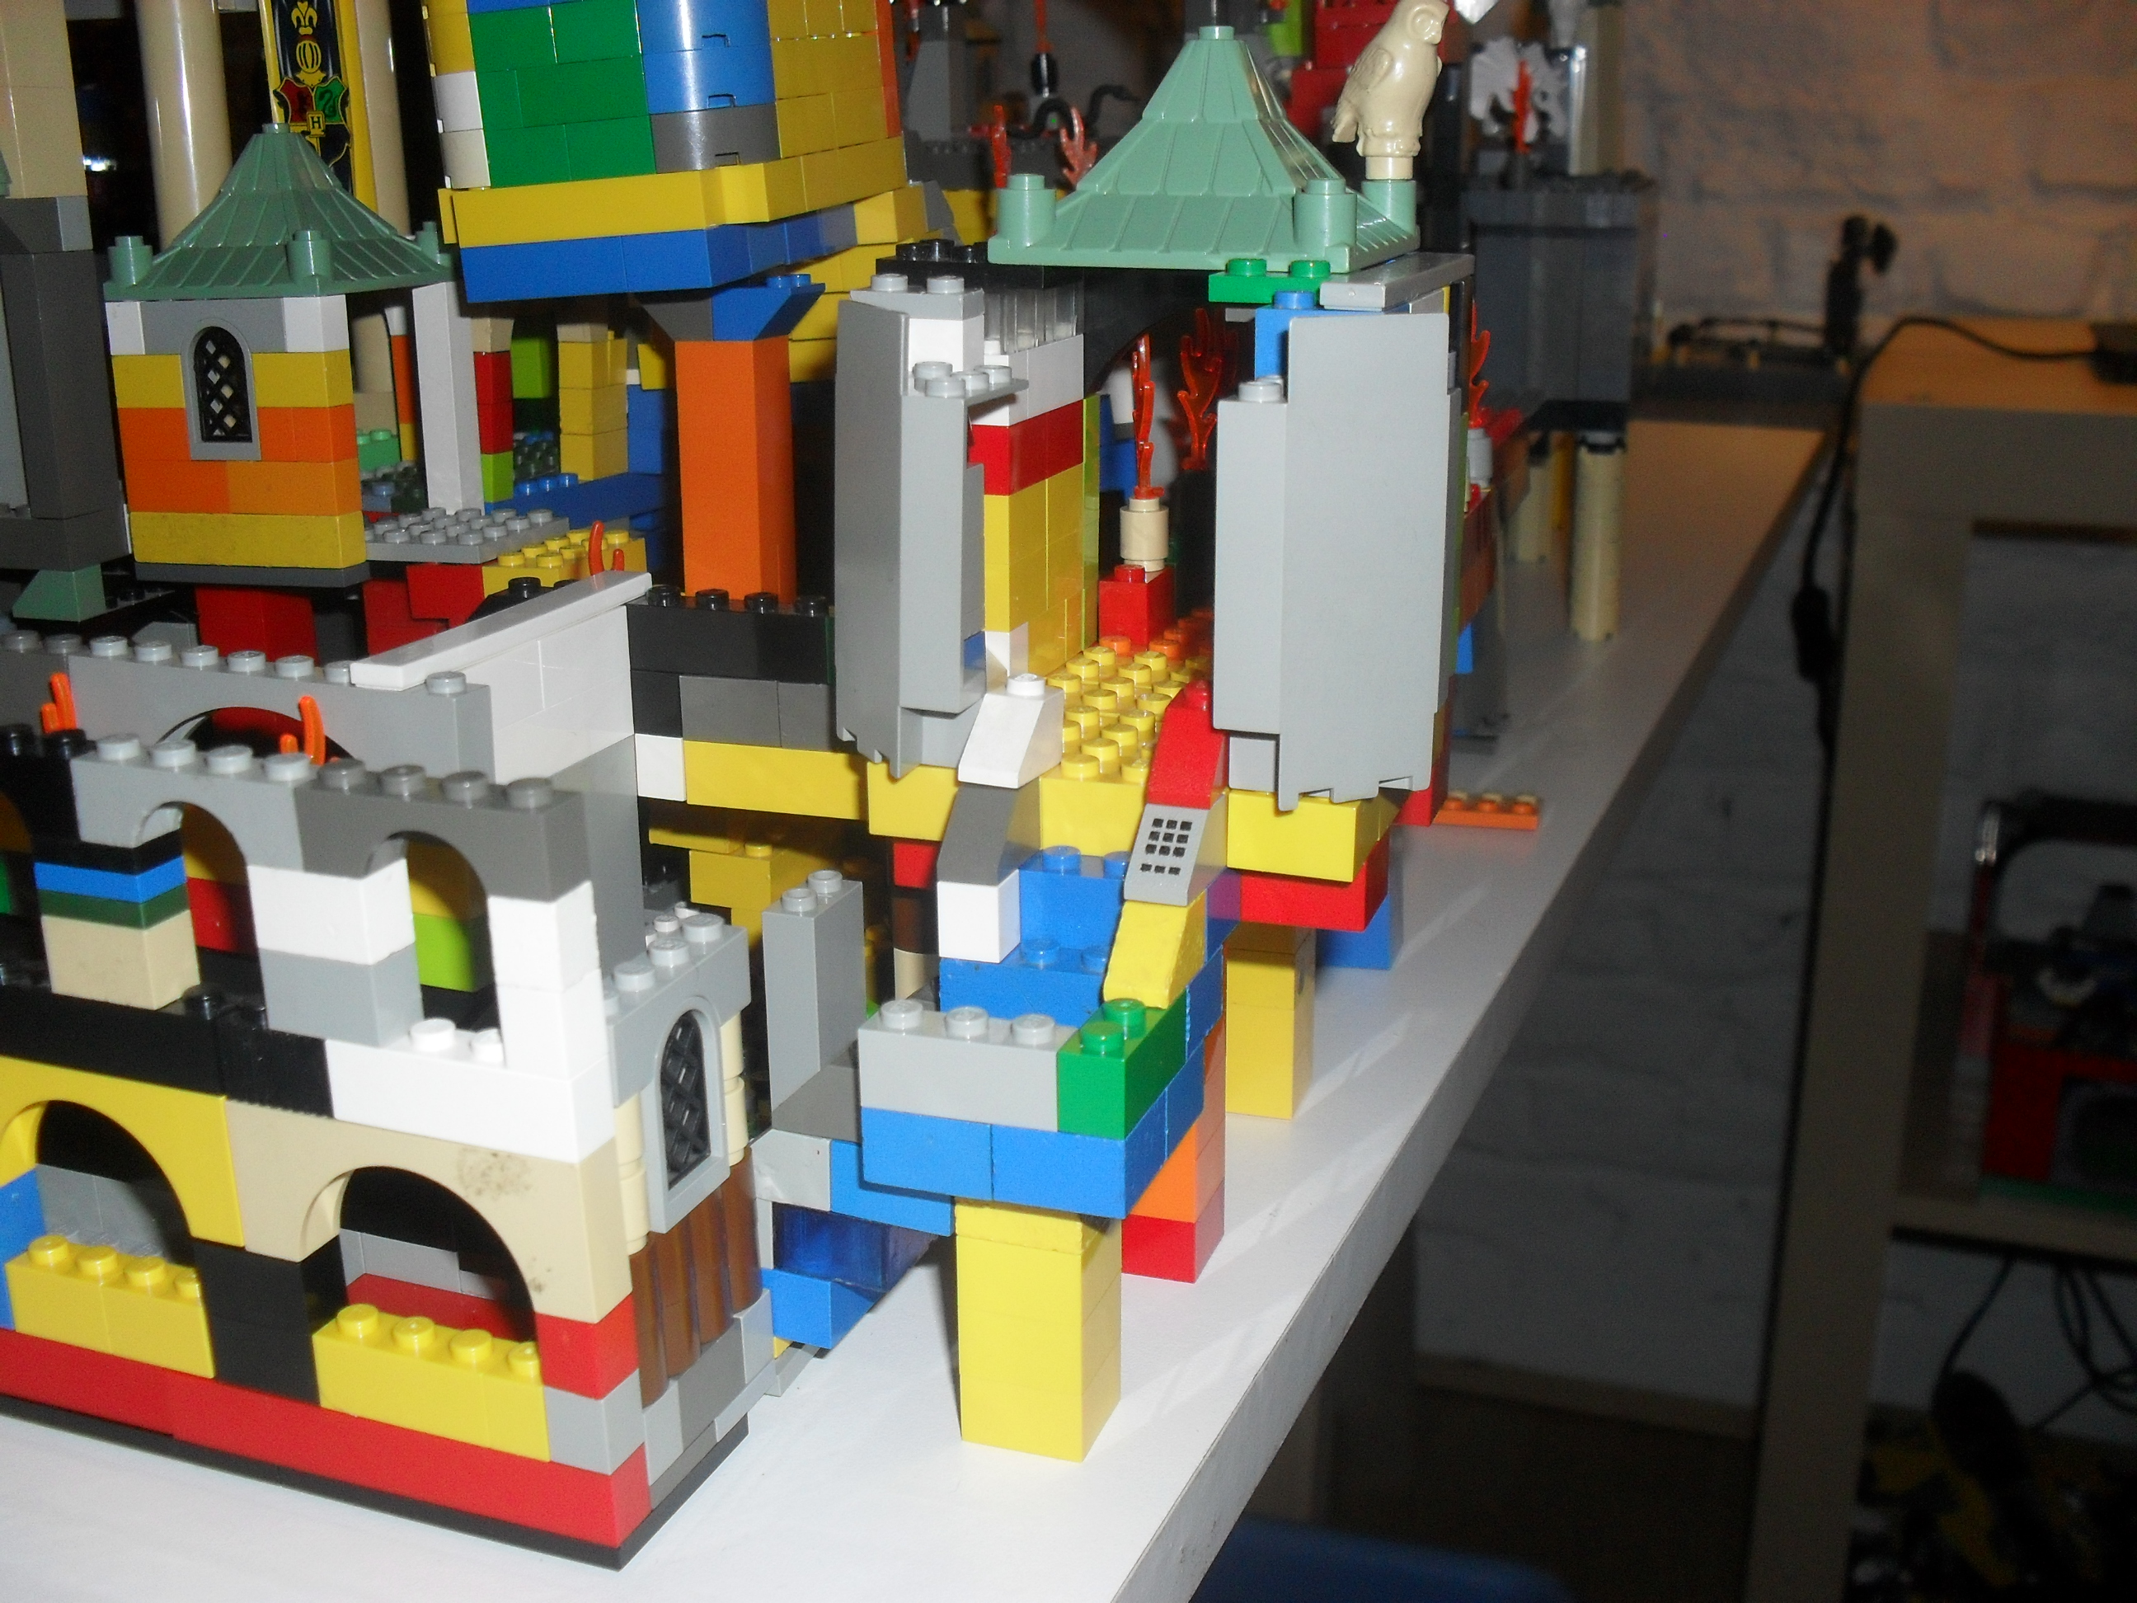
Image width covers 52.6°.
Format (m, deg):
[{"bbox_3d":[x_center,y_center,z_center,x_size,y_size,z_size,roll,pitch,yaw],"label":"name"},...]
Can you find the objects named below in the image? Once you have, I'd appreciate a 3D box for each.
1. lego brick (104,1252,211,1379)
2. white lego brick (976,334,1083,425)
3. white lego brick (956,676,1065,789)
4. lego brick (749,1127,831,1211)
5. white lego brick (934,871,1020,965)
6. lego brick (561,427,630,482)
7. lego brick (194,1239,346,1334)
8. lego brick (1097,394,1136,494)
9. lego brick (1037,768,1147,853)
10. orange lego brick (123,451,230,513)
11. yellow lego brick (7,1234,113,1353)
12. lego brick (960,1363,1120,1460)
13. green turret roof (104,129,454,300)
[{"bbox_3d":[-0.109,0.062,0.264,0.016,0.011,0.008,5,17,20],"label":"lego brick"},{"bbox_3d":[-0.007,-0.060,0.307,0.008,0.010,0.032,5,17,18],"label":"white lego brick"},{"bbox_3d":[-0.007,-0.009,0.275,0.008,0.011,0.016,5,17,19],"label":"white lego brick"},{"bbox_3d":[-0.034,0.043,0.269,0.016,0.010,0.010,5,17,20],"label":"lego brick"},{"bbox_3d":[-0.011,0.014,0.271,0.008,0.011,0.008,5,17,19],"label":"white lego brick"},{"bbox_3d":[-0.101,-0.074,0.462,0.008,0.010,0.016,4,16,14],"label":"lego brick"},{"bbox_3d":[-0.095,0.056,0.259,0.016,0.011,0.008,6,18,21],"label":"lego brick"},{"bbox_3d":[0.009,-0.071,0.434,0.012,0.018,0.012,5,17,20],"label":"lego brick"},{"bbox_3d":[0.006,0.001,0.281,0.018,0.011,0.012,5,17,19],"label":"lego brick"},{"bbox_3d":[-0.163,-0.059,0.401,0.024,0.010,0.008,5,17,18],"label":"orange lego brick"},{"bbox_3d":[-0.123,0.060,0.270,0.016,0.011,0.008,5,17,20],"label":"yellow lego brick"},{"bbox_3d":[-0.003,0.075,0.279,0.016,0.010,0.016,5,16,18],"label":"lego brick"},{"bbox_3d":[-0.146,-0.111,0.404,0.048,0.032,0.048,5,17,18],"label":"green turret roof"}]

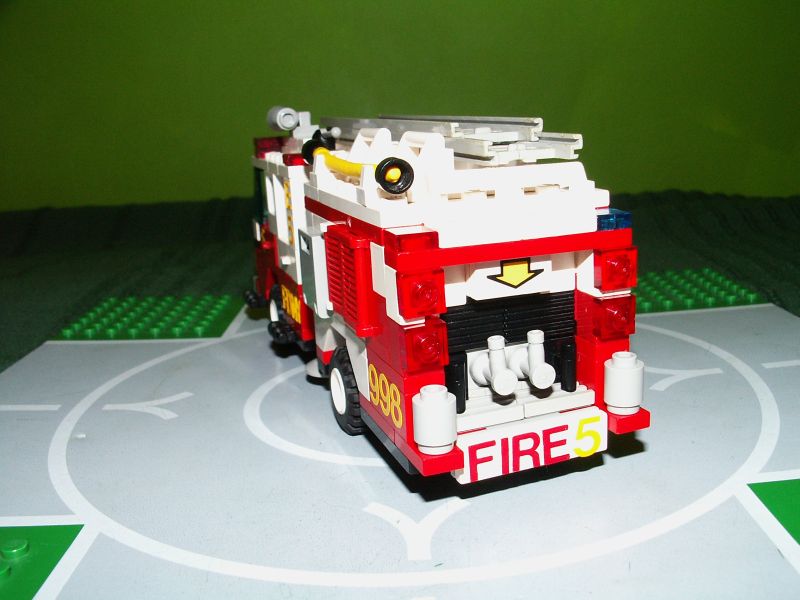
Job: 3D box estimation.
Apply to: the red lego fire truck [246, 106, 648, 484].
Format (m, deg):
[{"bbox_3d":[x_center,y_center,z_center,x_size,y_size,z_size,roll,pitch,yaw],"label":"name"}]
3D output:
[{"bbox_3d":[-0.003,-0.015,0.223,0.053,0.077,0.172,-8,15,-18],"label":"red lego fire truck"}]

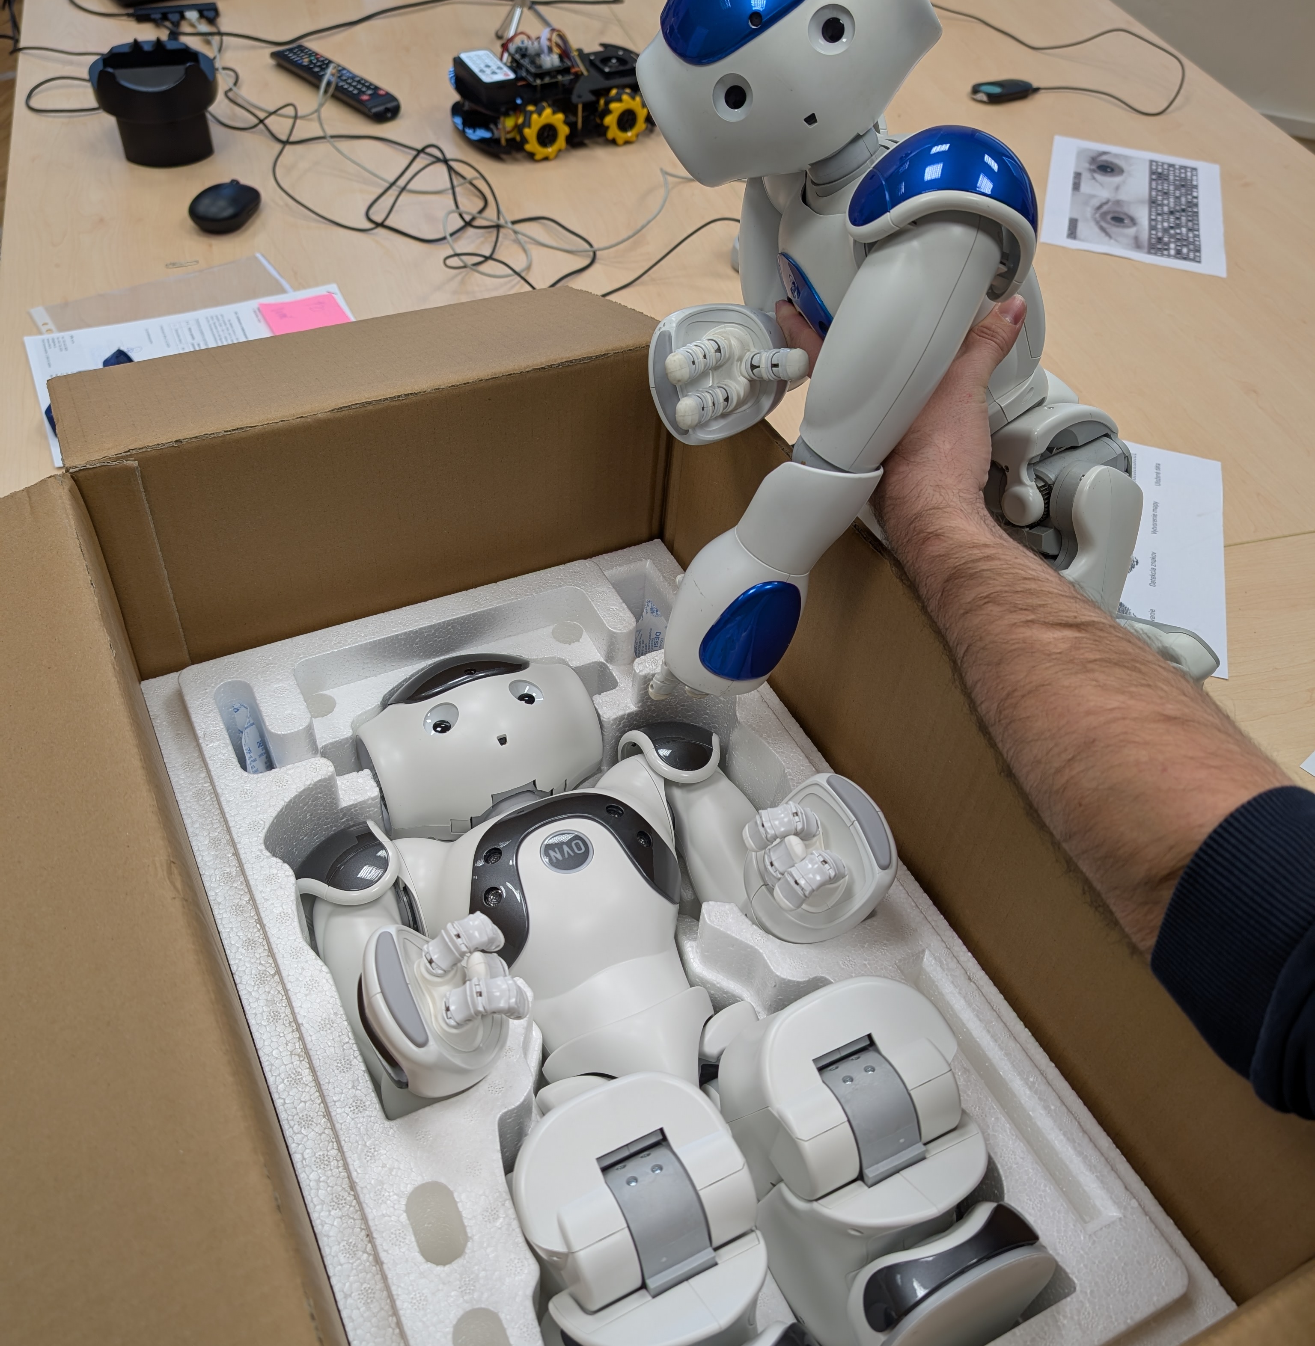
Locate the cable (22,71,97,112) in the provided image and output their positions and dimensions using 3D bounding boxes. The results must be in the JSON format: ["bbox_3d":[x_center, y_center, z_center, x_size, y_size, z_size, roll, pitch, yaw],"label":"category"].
[{"bbox_3d":[-0.720,-0.708,1.483,0.093,0.012,0.094,-3,48,-8],"label":"cable"}]

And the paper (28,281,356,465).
[{"bbox_3d":[-0.422,-0.288,1.136,0.297,0.003,0.210,-17,51,-19],"label":"paper"}]

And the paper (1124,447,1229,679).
[{"bbox_3d":[0.388,-0.123,1.057,0.210,0.003,0.295,15,48,8],"label":"paper"}]

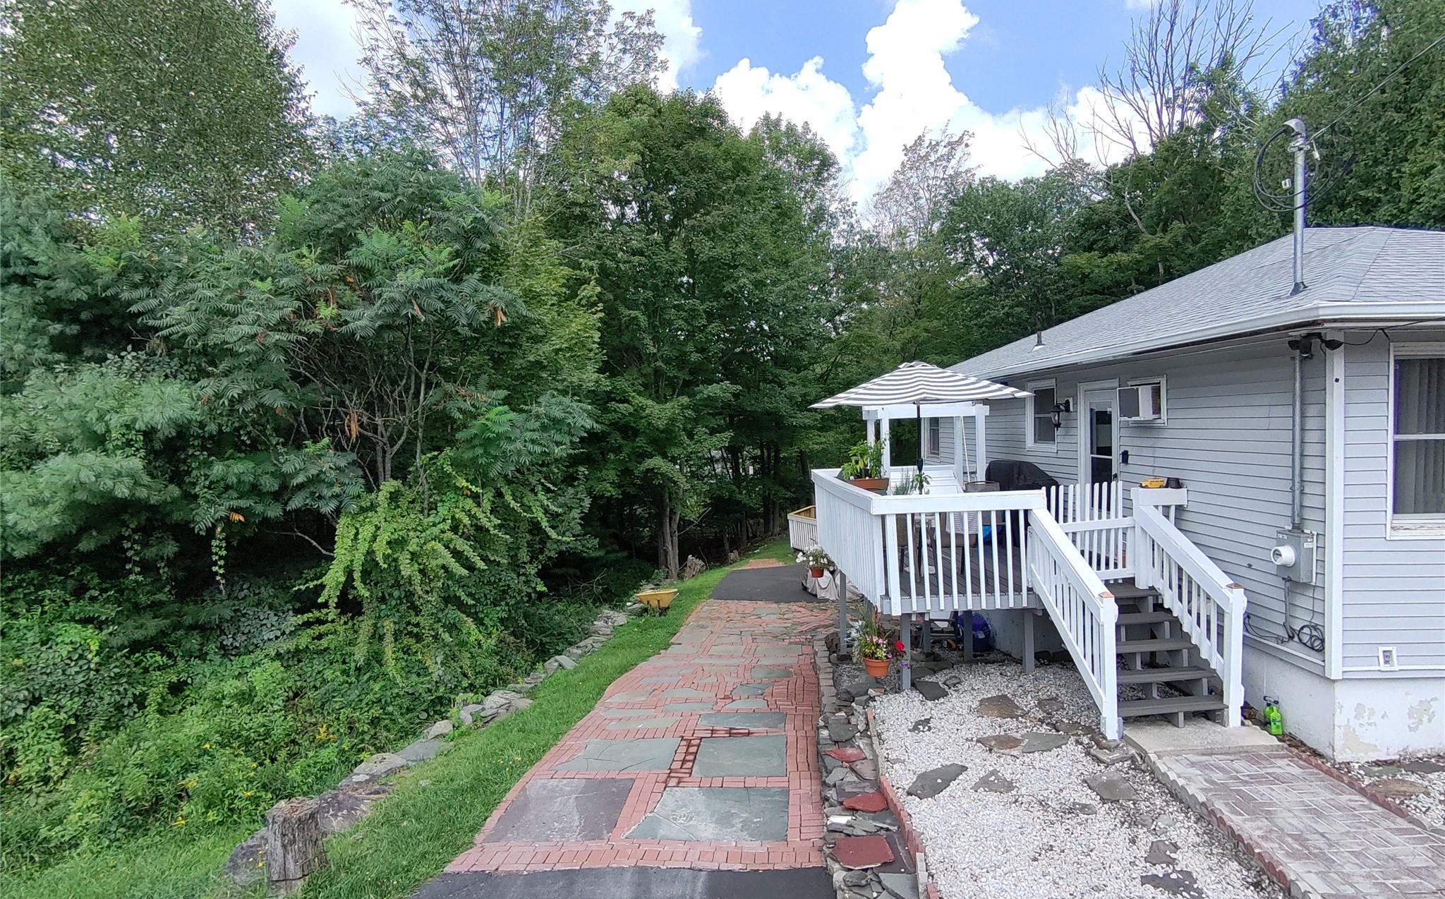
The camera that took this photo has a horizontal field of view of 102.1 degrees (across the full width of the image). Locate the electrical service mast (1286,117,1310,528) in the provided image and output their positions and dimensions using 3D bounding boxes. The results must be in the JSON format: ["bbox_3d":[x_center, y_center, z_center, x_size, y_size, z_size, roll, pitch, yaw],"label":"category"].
[{"bbox_3d":[4.750,-1.050,4.830,0.180,3.380,0.130,-1,2,0],"label":"electrical service mast"}]

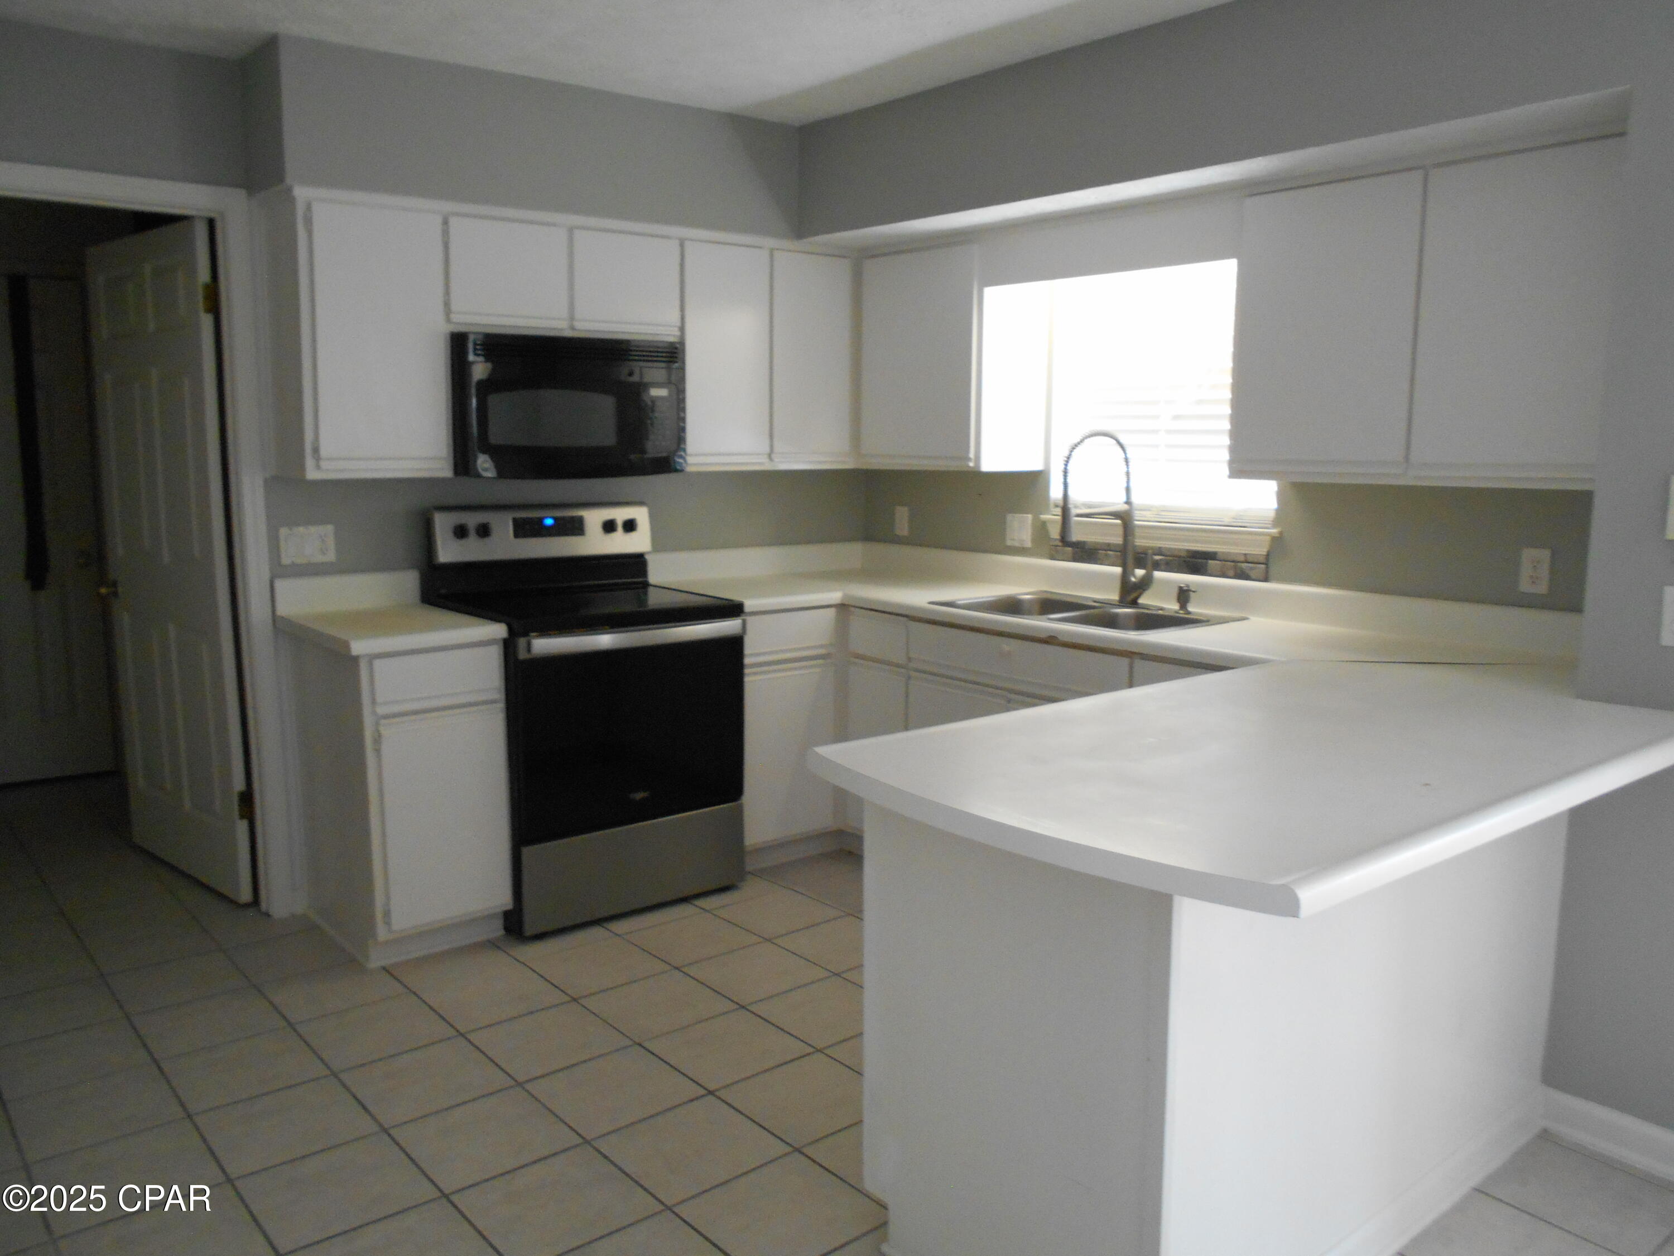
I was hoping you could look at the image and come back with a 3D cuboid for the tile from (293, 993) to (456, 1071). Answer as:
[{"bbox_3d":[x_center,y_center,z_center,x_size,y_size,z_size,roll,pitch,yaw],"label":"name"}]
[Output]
[{"bbox_3d":[-1.128,0.991,3.086,0.304,0.010,0.304,-6,11,-40],"label":"tile"}]

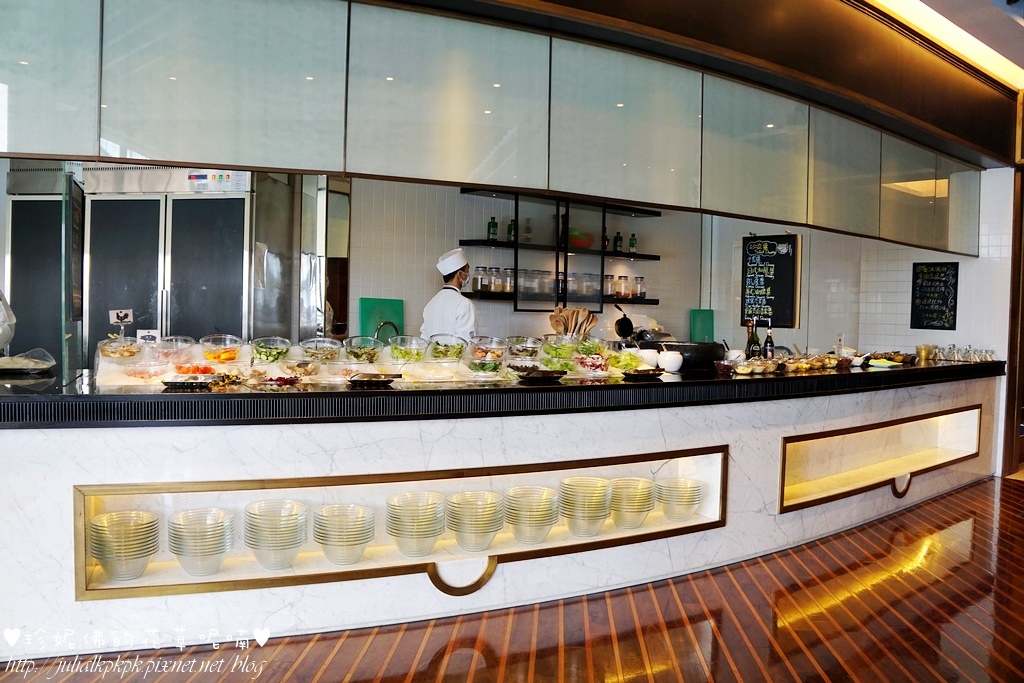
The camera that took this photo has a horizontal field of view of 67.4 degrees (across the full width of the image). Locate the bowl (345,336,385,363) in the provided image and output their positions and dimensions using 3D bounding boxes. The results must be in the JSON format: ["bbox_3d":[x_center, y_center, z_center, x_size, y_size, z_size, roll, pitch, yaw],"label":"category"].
[{"bbox_3d":[-0.676,0.037,3.510,0.185,0.095,0.185,0,11,-23],"label":"bowl"}]

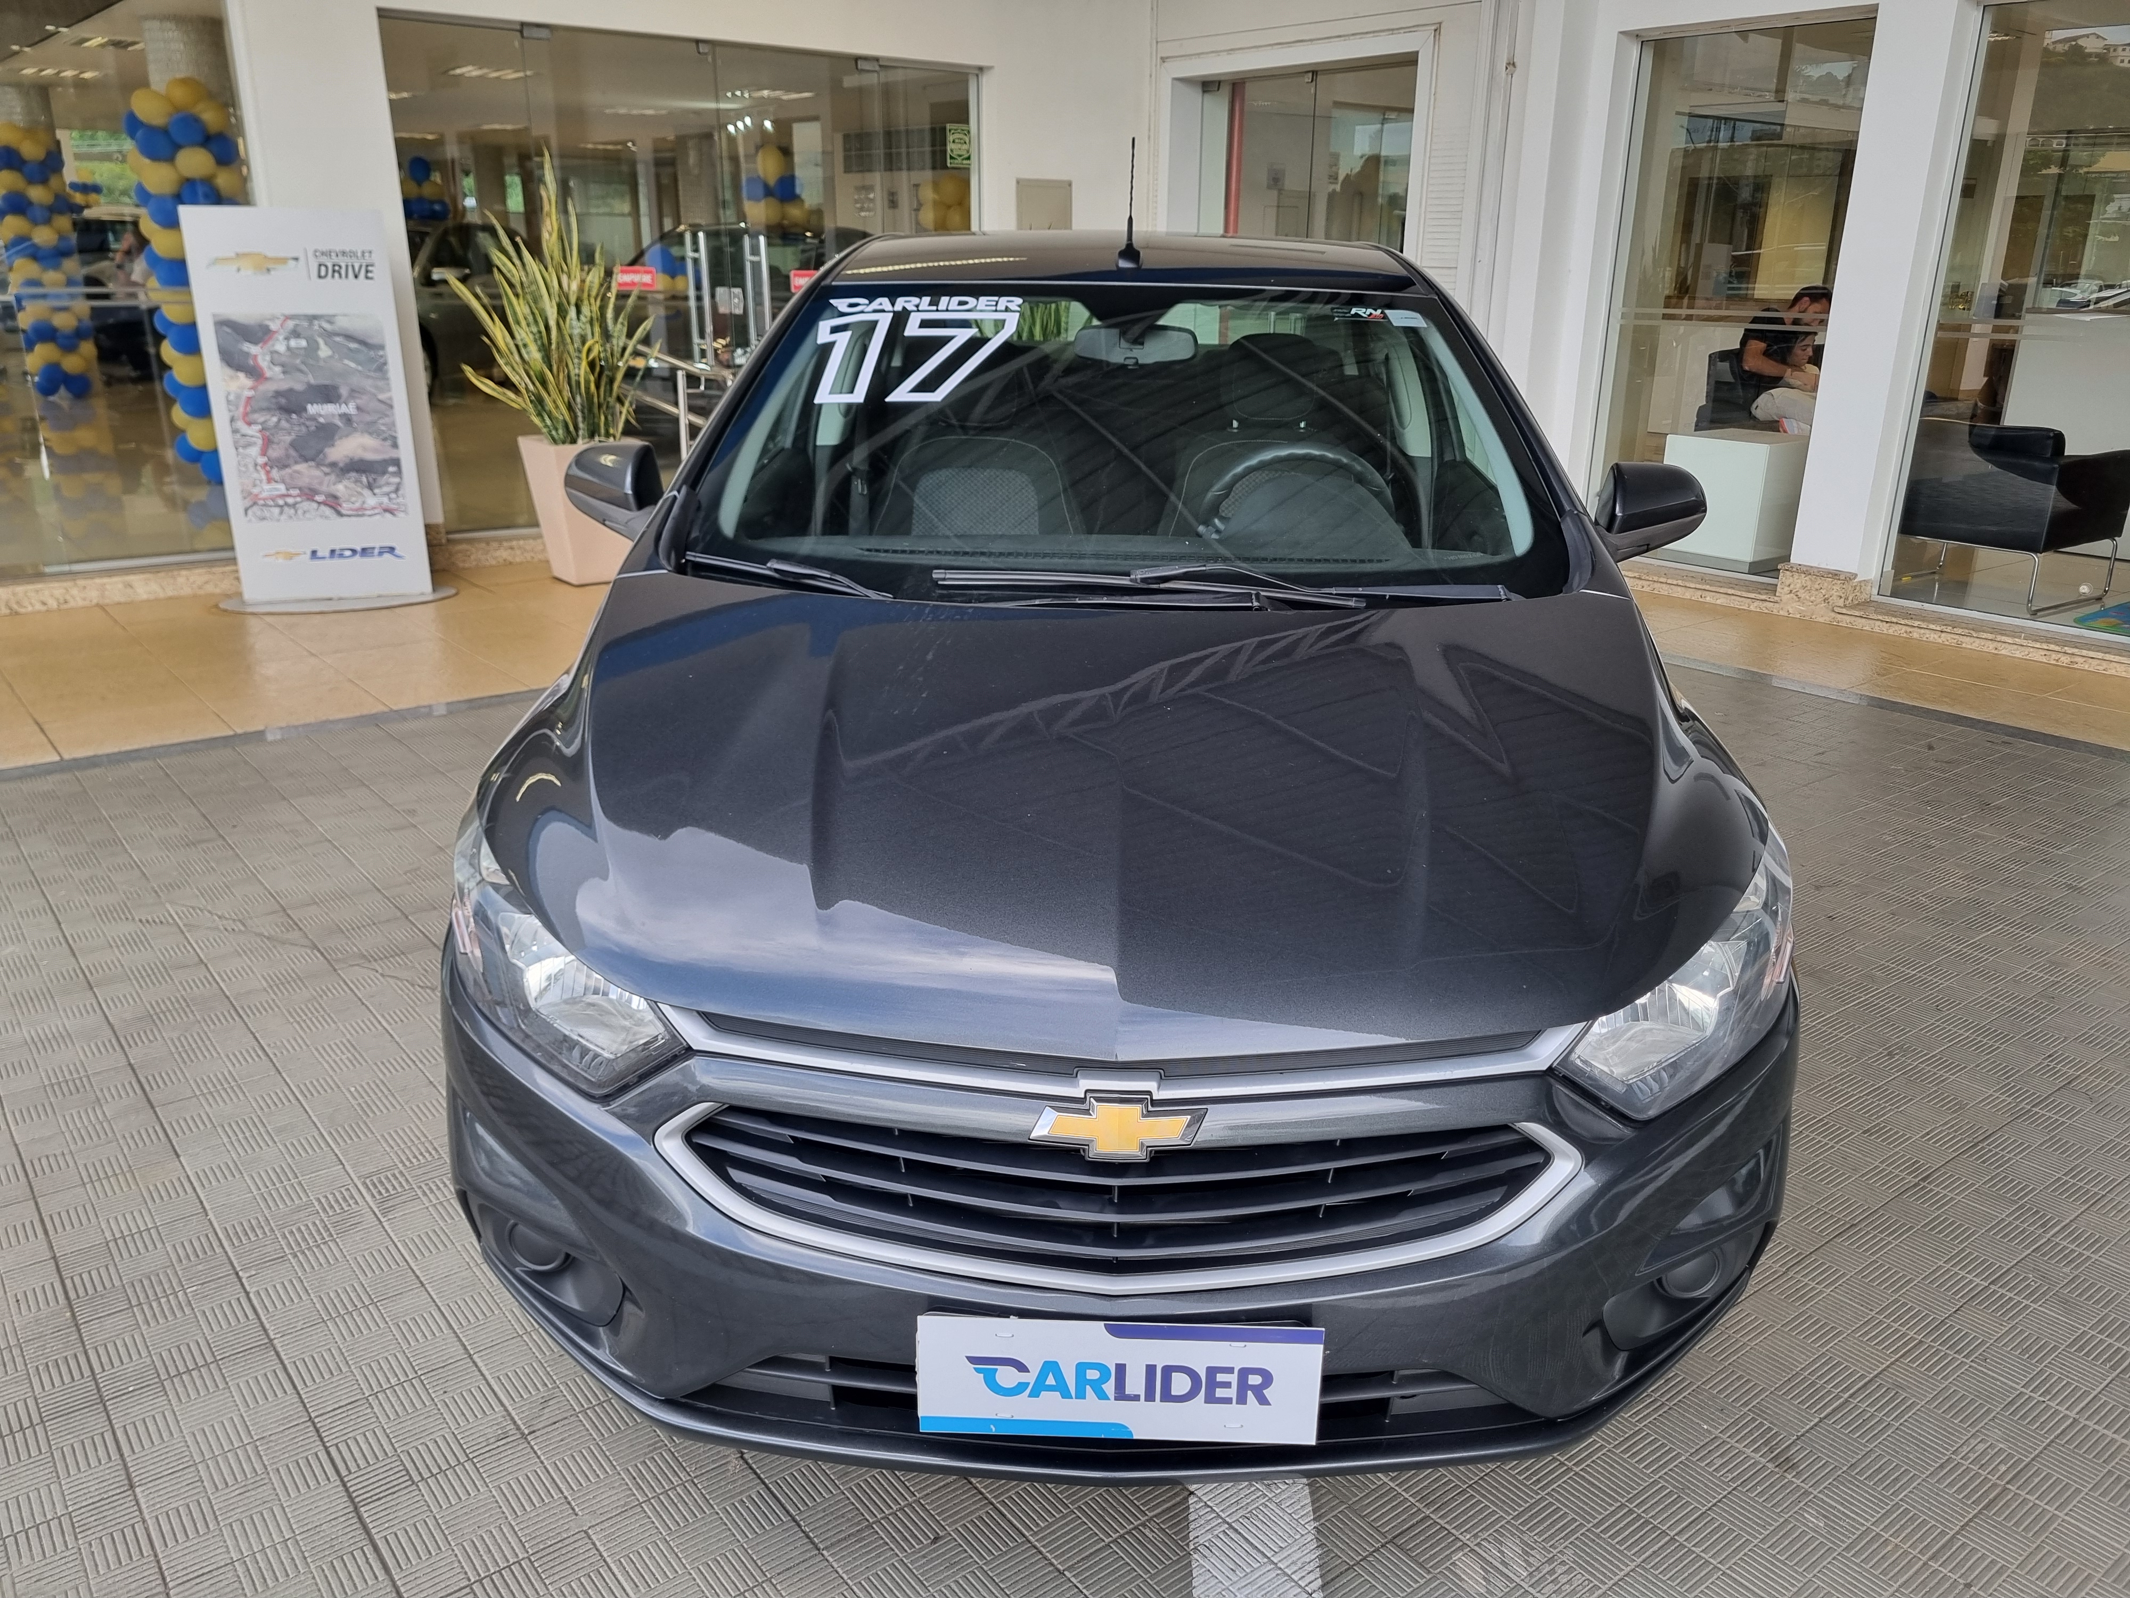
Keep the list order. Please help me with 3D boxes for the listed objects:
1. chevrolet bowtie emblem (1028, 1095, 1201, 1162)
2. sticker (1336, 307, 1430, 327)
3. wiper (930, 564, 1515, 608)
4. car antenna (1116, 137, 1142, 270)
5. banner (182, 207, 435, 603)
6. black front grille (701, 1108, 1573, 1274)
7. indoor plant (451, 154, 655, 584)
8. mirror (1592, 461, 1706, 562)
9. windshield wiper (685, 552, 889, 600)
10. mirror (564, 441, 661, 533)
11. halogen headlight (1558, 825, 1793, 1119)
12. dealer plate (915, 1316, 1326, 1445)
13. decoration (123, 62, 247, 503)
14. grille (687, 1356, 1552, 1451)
[{"bbox_3d":[0.050,0.317,1.537,0.168,0.065,0.022,1,5,0],"label":"chevrolet bowtie emblem"},{"bbox_3d":[0.554,-0.842,2.795,0.160,0.008,0.055,5,46,-2],"label":"sticker"},{"bbox_3d":[0.228,-0.300,2.272,0.830,0.055,0.090,1,19,2],"label":"wiper"},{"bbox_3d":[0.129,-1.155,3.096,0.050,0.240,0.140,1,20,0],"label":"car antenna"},{"bbox_3d":[-2.989,-1.541,6.354,0.720,1.520,0.080,-7,21,-19],"label":"banner"},{"bbox_3d":[0.054,0.392,1.590,0.875,0.130,0.120,1,20,0],"label":"black front grille"},{"bbox_3d":[-2.150,-1.815,6.817,0.820,1.720,0.750,-6,21,-16],"label":"indoor plant"},{"bbox_3d":[0.993,-0.497,2.770,0.220,0.160,0.140,1,20,0],"label":"mirror"},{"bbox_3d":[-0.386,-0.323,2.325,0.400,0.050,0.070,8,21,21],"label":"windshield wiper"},{"bbox_3d":[-0.753,-0.537,2.757,0.200,0.155,0.130,1,19,2],"label":"mirror"},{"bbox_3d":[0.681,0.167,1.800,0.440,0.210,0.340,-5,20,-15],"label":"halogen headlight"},{"bbox_3d":[0.055,0.580,1.595,0.400,0.130,0.012,1,14,2],"label":"dealer plate"},{"bbox_3d":[-4.521,-2.716,8.547,0.570,2.030,0.570,0,19,0],"label":"decoration"},{"bbox_3d":[0.052,0.624,1.692,0.890,0.100,0.120,1,19,2],"label":"grille"}]

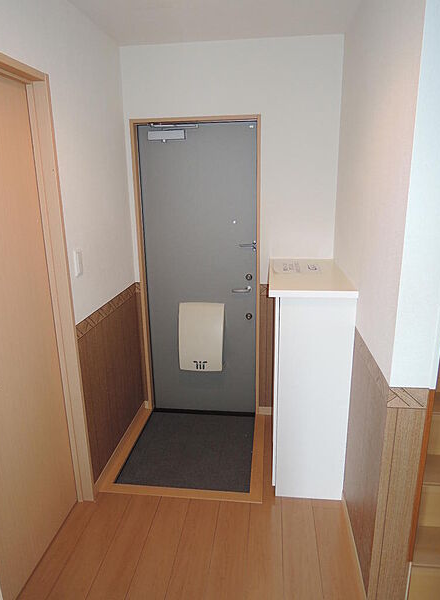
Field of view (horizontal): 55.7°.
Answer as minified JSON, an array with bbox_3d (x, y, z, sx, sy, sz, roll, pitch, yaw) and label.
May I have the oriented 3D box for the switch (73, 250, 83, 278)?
[{"bbox_3d":[-0.667,-0.178,1.987,0.012,0.120,0.070,1,15,7],"label":"switch"}]

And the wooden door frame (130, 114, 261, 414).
[{"bbox_3d":[-0.137,-0.151,2.813,0.810,1.996,0.095,1,15,7],"label":"wooden door frame"}]

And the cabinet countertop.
[{"bbox_3d":[0.471,-0.134,2.263,0.394,0.032,0.842,1,15,7],"label":"cabinet countertop"}]

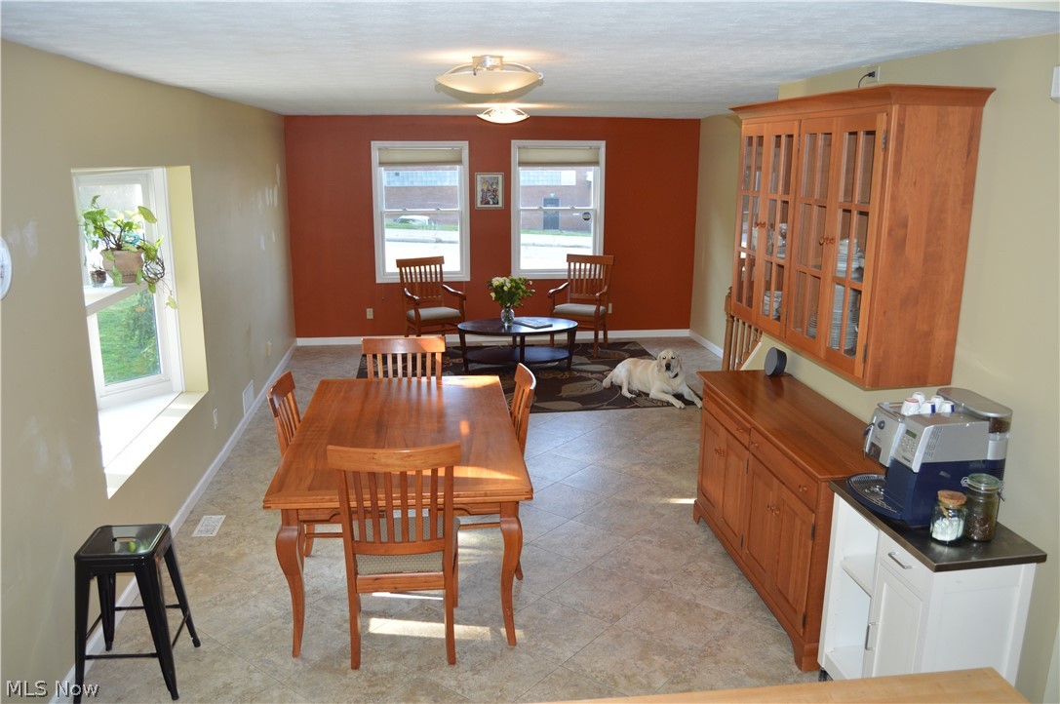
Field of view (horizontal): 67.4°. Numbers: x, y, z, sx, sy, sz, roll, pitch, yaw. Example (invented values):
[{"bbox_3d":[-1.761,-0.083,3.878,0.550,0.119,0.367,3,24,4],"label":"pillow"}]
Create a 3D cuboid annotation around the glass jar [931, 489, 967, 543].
[{"bbox_3d":[1.376,0.542,2.605,0.100,0.153,0.100,0,14,0],"label":"glass jar"}]

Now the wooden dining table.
[{"bbox_3d":[-0.619,0.738,4.082,1.063,0.754,1.701,-2,14,-7],"label":"wooden dining table"}]

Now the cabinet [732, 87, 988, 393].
[{"bbox_3d":[1.336,-0.570,3.608,0.403,1.093,1.494,-2,14,-7],"label":"cabinet"}]

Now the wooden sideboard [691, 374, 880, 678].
[{"bbox_3d":[1.299,0.722,3.907,0.531,0.880,1.471,-2,14,-7],"label":"wooden sideboard"}]

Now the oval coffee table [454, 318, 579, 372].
[{"bbox_3d":[-0.111,-0.033,7.740,1.167,0.465,0.735,-1,14,-4],"label":"oval coffee table"}]

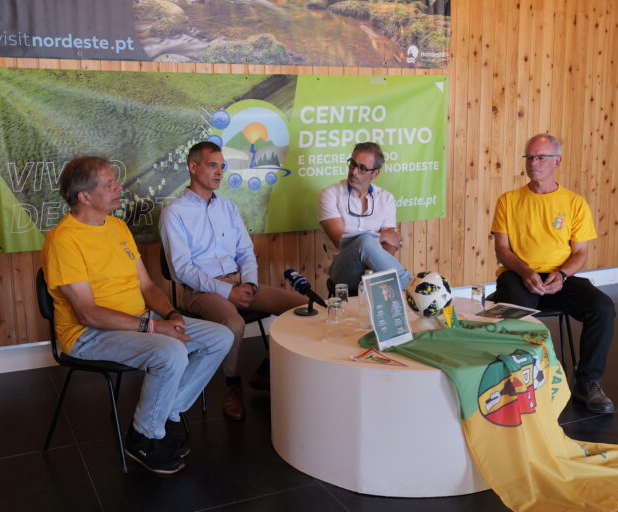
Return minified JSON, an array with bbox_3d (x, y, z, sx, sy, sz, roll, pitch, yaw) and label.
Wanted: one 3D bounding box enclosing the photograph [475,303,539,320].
[{"bbox_3d":[0.937,0.265,3.507,0.213,0.006,0.279,8,14,41],"label":"photograph"}]

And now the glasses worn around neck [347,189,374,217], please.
[{"bbox_3d":[0.289,-0.300,4.110,0.140,0.155,0.045,1,-6,4],"label":"glasses worn around neck"}]

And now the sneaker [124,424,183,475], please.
[{"bbox_3d":[-0.654,0.789,3.128,0.305,0.125,0.110,8,13,42],"label":"sneaker"}]

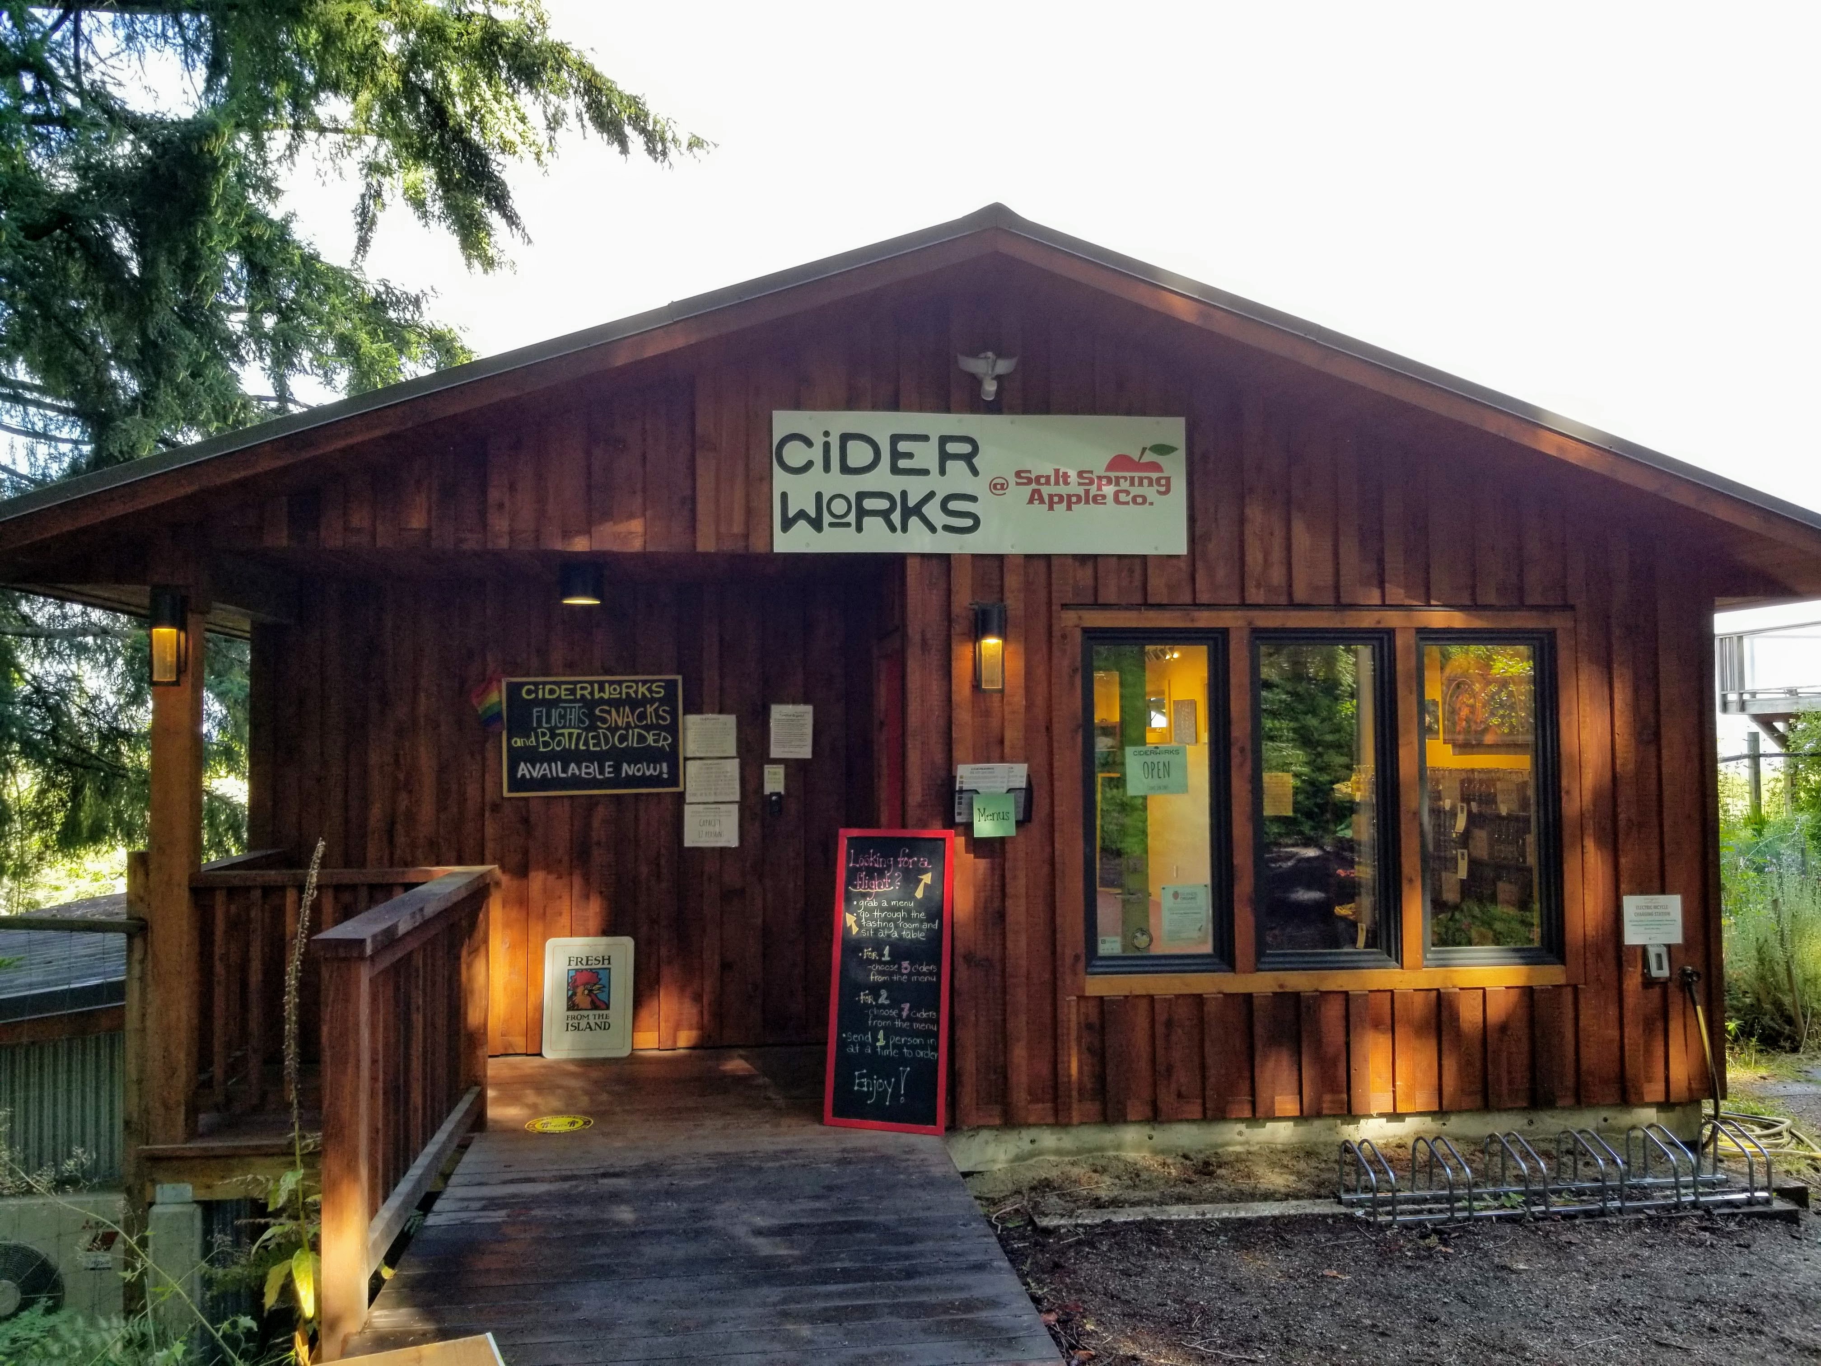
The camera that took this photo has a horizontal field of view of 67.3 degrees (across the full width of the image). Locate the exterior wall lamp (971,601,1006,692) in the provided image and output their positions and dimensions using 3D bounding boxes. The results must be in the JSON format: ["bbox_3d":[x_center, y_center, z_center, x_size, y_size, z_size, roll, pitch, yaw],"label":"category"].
[{"bbox_3d":[0.344,-0.150,5.899,0.118,0.380,0.125,0,-3,-5],"label":"exterior wall lamp"}]

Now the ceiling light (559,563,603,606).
[{"bbox_3d":[-1.530,-0.461,6.363,0.190,0.175,0.190,0,-3,-5],"label":"ceiling light"}]

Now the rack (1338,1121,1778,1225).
[{"bbox_3d":[2.516,1.905,5.356,1.610,0.270,0.330,0,-3,-5],"label":"rack"}]

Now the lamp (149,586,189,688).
[{"bbox_3d":[-2.913,-0.185,5.370,0.118,0.380,0.125,0,-3,-5],"label":"lamp"}]

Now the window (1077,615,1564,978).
[{"bbox_3d":[1.867,0.511,6.130,2.211,1.553,0.110,0,-3,-5],"label":"window"}]

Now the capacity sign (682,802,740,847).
[{"bbox_3d":[-1.029,0.740,7.090,0.279,0.216,0.010,0,-3,-5],"label":"capacity sign"}]

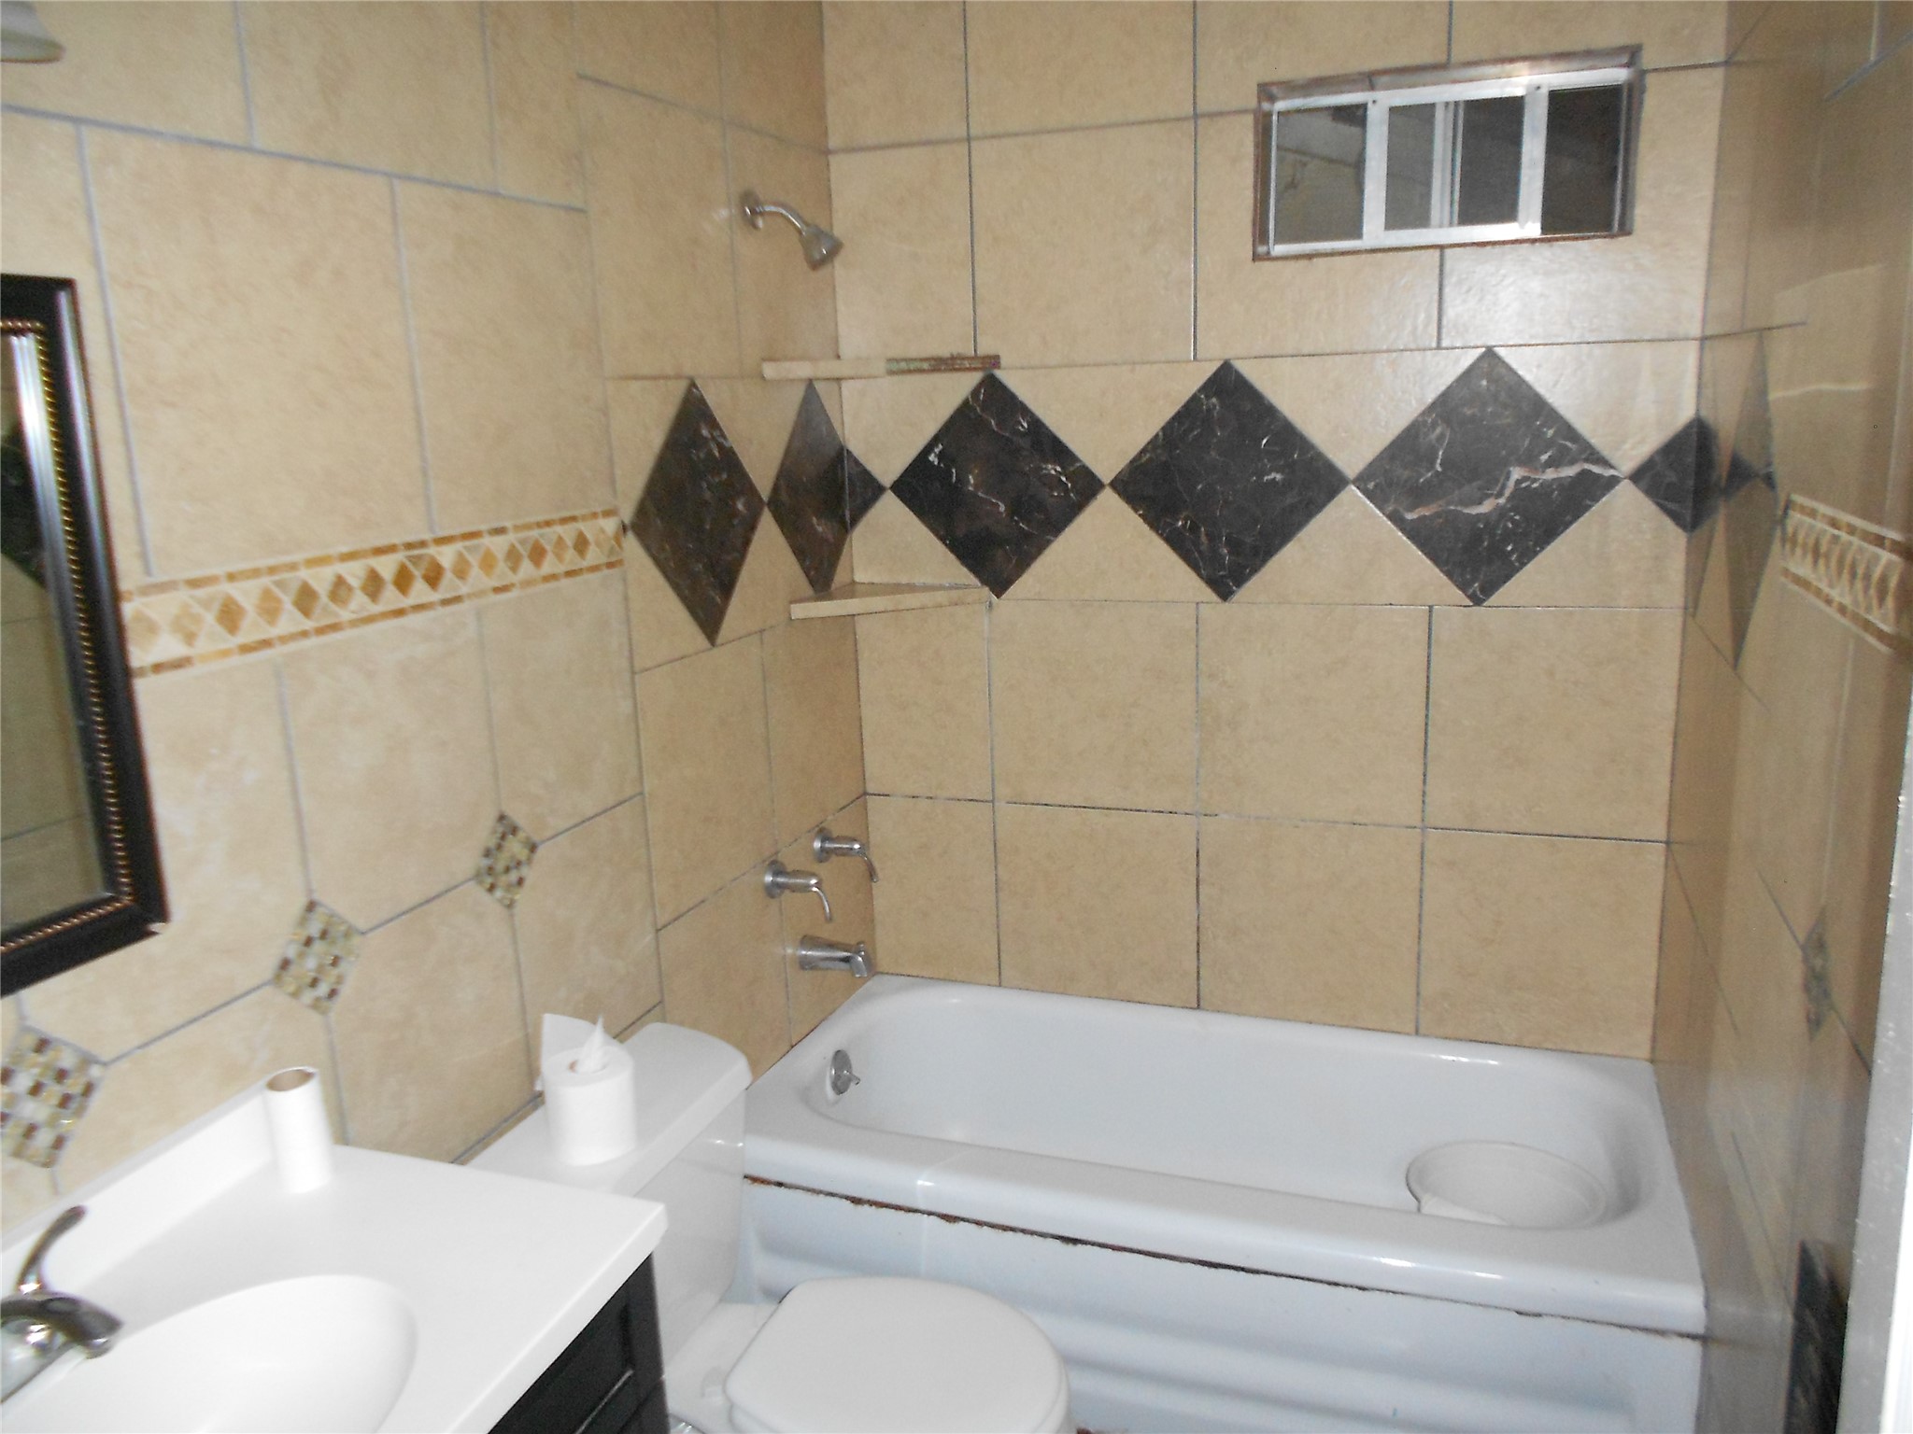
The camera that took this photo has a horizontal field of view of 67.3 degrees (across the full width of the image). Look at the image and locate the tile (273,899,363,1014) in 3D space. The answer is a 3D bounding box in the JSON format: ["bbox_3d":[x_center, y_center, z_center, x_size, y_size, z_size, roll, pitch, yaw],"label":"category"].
[{"bbox_3d":[-0.712,0.268,1.599,0.010,0.136,0.135,3,14,20],"label":"tile"}]

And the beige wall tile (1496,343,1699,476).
[{"bbox_3d":[1.040,-0.500,2.352,0.310,0.215,0.010,2,14,20],"label":"beige wall tile"}]

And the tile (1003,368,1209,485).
[{"bbox_3d":[0.276,-0.532,2.630,0.437,0.215,0.010,3,14,20],"label":"tile"}]

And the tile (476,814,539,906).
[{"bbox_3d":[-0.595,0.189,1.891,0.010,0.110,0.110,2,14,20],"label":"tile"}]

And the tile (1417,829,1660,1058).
[{"bbox_3d":[1.040,0.406,2.571,0.395,0.394,0.012,2,14,20],"label":"tile"}]

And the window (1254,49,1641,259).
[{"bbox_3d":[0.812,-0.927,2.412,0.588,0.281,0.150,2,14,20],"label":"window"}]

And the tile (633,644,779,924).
[{"bbox_3d":[-0.409,0.089,2.390,0.010,0.405,0.405,3,14,20],"label":"tile"}]

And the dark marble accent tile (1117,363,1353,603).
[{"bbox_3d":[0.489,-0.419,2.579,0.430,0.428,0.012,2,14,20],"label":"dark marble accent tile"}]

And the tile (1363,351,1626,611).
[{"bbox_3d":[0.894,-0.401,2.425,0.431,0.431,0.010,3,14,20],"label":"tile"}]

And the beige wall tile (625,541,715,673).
[{"bbox_3d":[-0.450,-0.196,2.246,0.010,0.218,0.231,3,14,20],"label":"beige wall tile"}]

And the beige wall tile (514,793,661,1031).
[{"bbox_3d":[-0.529,0.319,2.069,0.010,0.342,0.331,2,14,20],"label":"beige wall tile"}]

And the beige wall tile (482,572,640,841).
[{"bbox_3d":[-0.546,-0.014,2.009,0.010,0.350,0.333,3,14,20],"label":"beige wall tile"}]

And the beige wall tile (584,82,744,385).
[{"bbox_3d":[-0.441,-0.723,2.188,0.010,0.405,0.400,2,14,20],"label":"beige wall tile"}]

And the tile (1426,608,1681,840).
[{"bbox_3d":[1.023,0.011,2.482,0.392,0.404,0.010,2,14,20],"label":"tile"}]

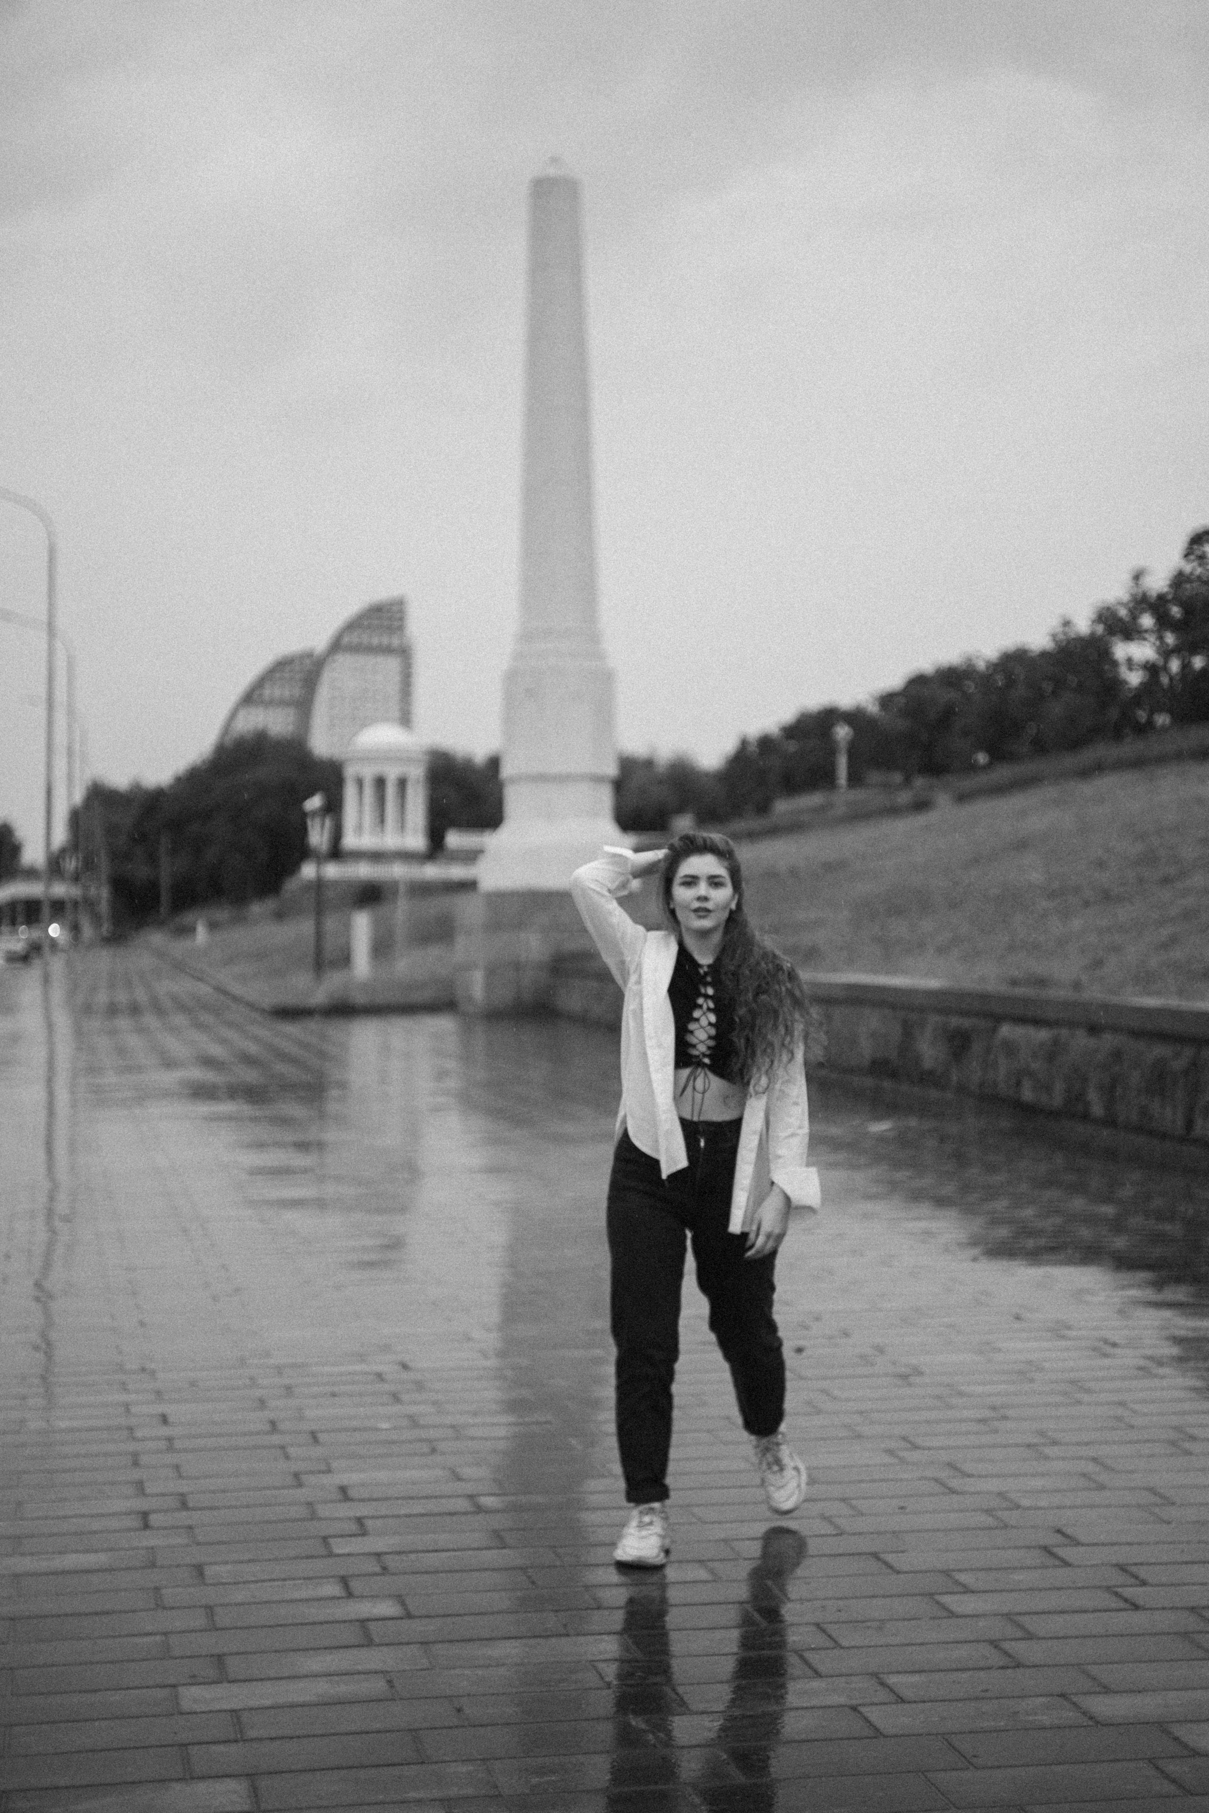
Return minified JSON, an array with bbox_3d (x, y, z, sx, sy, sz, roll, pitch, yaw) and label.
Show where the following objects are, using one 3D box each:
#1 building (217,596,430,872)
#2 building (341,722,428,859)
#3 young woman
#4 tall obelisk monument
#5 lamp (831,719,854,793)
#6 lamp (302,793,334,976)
[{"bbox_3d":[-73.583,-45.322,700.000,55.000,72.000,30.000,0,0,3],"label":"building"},{"bbox_3d":[-12.343,-6.528,150.000,4.900,7.700,4.900,0,0,-6],"label":"building"},{"bbox_3d":[0.208,0.655,6.200,0.570,1.650,0.560,0,0,5],"label":"young woman"},{"bbox_3d":[-0.926,-6.663,46.500,2.350,12.800,2.350,0,0,-11],"label":"tall obelisk monument"},{"bbox_3d":[10.257,-6.500,115.000,0.850,3.200,0.850,0,0,0],"label":"lamp"},{"bbox_3d":[-6.756,-0.485,63.000,0.700,4.500,0.700,0,0,-11],"label":"lamp"}]

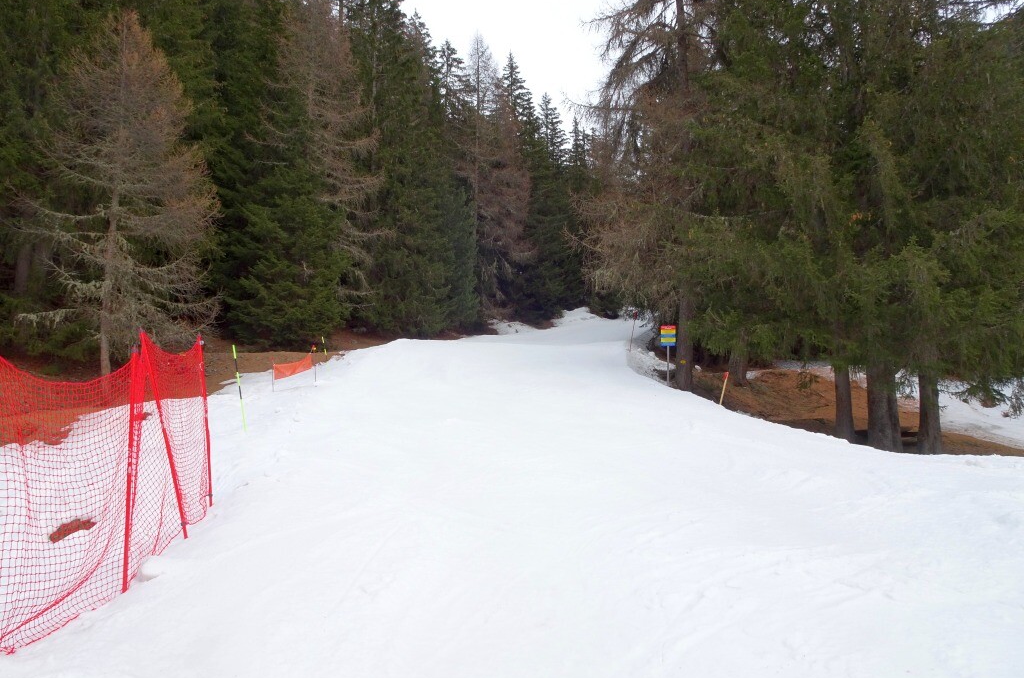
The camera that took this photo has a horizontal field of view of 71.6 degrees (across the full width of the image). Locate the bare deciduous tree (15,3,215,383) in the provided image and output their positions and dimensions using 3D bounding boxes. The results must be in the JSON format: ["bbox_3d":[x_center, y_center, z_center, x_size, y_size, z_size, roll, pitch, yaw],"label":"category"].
[{"bbox_3d":[-14.200,-4.850,25.800,7.000,13.400,6.800,0,-3,0],"label":"bare deciduous tree"}]

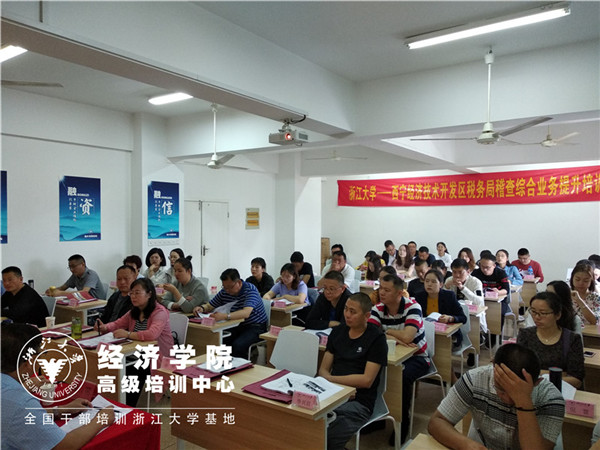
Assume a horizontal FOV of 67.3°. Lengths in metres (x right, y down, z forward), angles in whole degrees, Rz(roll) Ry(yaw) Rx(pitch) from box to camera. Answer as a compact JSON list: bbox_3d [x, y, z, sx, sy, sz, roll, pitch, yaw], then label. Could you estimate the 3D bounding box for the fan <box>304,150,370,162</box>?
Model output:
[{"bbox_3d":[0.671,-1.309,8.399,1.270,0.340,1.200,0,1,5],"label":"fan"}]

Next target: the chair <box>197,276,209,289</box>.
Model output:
[{"bbox_3d":[-1.543,1.163,6.081,0.460,0.860,0.520,1,1,35],"label":"chair"}]

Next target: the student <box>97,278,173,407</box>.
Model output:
[{"bbox_3d":[-1.391,1.066,3.900,0.614,1.196,0.653,1,2,35],"label":"student"}]

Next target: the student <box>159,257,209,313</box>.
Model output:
[{"bbox_3d":[-1.256,1.025,4.946,0.500,1.220,0.720,1,1,40],"label":"student"}]

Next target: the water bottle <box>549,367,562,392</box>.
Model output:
[{"bbox_3d":[1.335,0.834,2.350,0.072,0.185,0.072,1,1,34],"label":"water bottle"}]

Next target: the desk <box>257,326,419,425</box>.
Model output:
[{"bbox_3d":[0.287,1.315,3.639,1.210,0.750,0.430,1,1,35],"label":"desk"}]

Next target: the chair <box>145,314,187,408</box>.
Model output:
[{"bbox_3d":[-1.280,1.236,3.941,0.455,0.854,0.505,1,2,35],"label":"chair"}]

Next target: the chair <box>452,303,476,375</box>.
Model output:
[{"bbox_3d":[1.424,1.213,4.440,0.480,0.850,0.530,1,1,34],"label":"chair"}]

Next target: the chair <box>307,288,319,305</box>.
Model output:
[{"bbox_3d":[-0.074,1.238,5.546,0.480,0.830,0.540,1,1,35],"label":"chair"}]

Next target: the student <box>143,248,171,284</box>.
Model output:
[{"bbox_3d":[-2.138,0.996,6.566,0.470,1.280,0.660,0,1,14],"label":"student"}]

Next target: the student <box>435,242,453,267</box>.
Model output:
[{"bbox_3d":[2.735,0.973,8.766,0.460,1.230,0.660,1,1,29],"label":"student"}]

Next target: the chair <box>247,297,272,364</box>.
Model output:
[{"bbox_3d":[-0.614,1.254,4.765,0.480,0.830,0.540,1,1,35],"label":"chair"}]

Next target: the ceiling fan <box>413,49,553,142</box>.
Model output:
[{"bbox_3d":[1.743,-1.179,4.122,1.400,0.838,1.400,1,1,34],"label":"ceiling fan"}]

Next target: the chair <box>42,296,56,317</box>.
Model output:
[{"bbox_3d":[-2.743,1.185,4.505,0.460,0.860,0.520,1,1,35],"label":"chair"}]

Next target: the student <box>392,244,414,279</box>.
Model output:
[{"bbox_3d":[1.631,0.959,7.240,0.480,1.256,0.750,1,1,34],"label":"student"}]

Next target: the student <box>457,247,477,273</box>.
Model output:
[{"bbox_3d":[2.569,0.985,7.011,0.470,1.250,0.700,1,1,33],"label":"student"}]

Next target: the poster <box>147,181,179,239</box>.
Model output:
[{"bbox_3d":[-2.211,-0.226,7.312,0.012,0.910,0.605,1,1,35],"label":"poster"}]

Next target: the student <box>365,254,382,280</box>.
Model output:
[{"bbox_3d":[1.127,1.020,6.804,0.480,1.180,0.700,1,1,33],"label":"student"}]

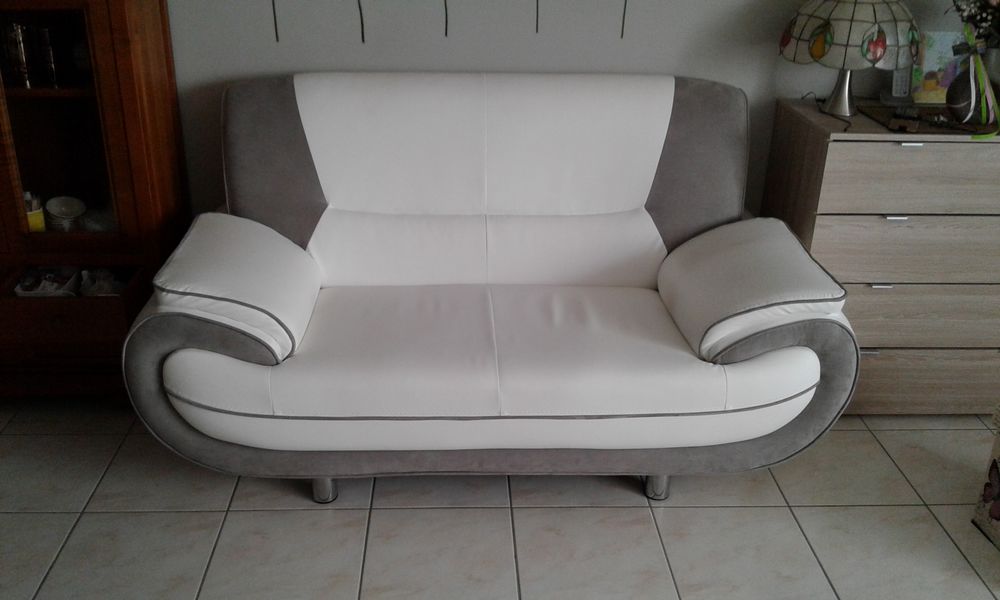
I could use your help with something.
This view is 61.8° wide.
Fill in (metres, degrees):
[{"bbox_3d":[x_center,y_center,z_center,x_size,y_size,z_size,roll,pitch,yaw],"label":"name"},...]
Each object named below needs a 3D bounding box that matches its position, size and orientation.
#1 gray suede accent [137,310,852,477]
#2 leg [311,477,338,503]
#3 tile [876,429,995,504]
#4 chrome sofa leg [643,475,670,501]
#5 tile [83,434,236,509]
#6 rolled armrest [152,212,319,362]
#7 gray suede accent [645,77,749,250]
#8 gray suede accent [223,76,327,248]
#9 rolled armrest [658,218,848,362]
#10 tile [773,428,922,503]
[{"bbox_3d":[-0.009,0.212,1.921,1.598,0.425,0.125,0,26,-2],"label":"gray suede accent"},{"bbox_3d":[-0.425,0.436,2.020,0.066,0.090,0.066,0,26,-2],"label":"leg"},{"bbox_3d":[1.207,0.438,2.199,0.338,0.010,0.318,0,26,-2],"label":"tile"},{"bbox_3d":[0.387,0.438,2.051,0.066,0.090,0.066,0,26,-2],"label":"chrome sofa leg"},{"bbox_3d":[-0.819,0.436,2.117,0.338,0.010,0.318,0,26,-2],"label":"tile"},{"bbox_3d":[-0.611,-0.048,1.999,0.310,0.220,0.470,0,26,-2],"label":"rolled armrest"},{"bbox_3d":[0.534,-0.355,2.234,0.283,0.405,0.220,0,26,-2],"label":"gray suede accent"},{"bbox_3d":[-0.595,-0.356,2.189,0.277,0.405,0.220,0,26,-2],"label":"gray suede accent"},{"bbox_3d":[0.600,-0.043,2.051,0.325,0.210,0.470,0,26,-2],"label":"rolled armrest"},{"bbox_3d":[0.870,0.437,2.186,0.338,0.010,0.318,0,26,-2],"label":"tile"}]

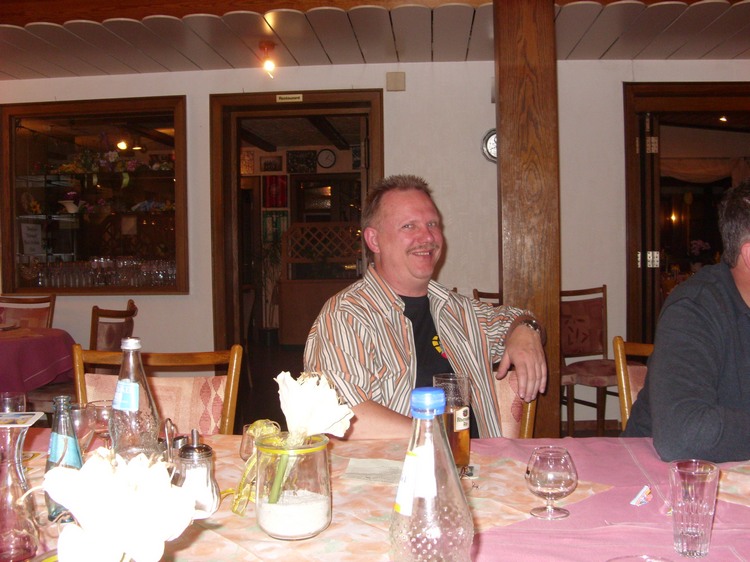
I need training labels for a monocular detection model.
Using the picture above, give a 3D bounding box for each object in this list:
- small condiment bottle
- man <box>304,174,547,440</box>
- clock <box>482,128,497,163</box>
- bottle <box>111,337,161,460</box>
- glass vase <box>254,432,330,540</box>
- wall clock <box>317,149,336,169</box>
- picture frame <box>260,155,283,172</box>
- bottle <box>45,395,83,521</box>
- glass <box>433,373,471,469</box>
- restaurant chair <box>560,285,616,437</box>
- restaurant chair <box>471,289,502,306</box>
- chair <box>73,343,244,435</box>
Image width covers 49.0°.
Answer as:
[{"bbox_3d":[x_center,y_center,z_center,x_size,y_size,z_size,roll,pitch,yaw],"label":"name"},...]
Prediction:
[{"bbox_3d":[-0.285,0.306,1.320,0.074,0.133,0.074,-1,1,3],"label":"small condiment bottle"},{"bbox_3d":[0.146,0.412,1.940,0.640,1.330,0.820,-1,2,-22],"label":"man"},{"bbox_3d":[0.780,-0.850,5.200,0.222,0.222,0.045,-1,1,3],"label":"clock"},{"bbox_3d":[-0.381,0.221,1.313,0.083,0.260,0.083,-1,2,0],"label":"bottle"},{"bbox_3d":[-0.120,0.304,1.215,0.111,0.138,0.111,-1,1,3],"label":"glass vase"},{"bbox_3d":[-0.630,-1.593,10.700,0.255,0.255,0.045,-1,2,4],"label":"wall clock"},{"bbox_3d":[-1.345,-1.528,10.700,0.285,0.210,0.030,-1,2,4],"label":"picture frame"},{"bbox_3d":[-0.479,0.273,1.265,0.060,0.192,0.060,-1,1,3],"label":"bottle"},{"bbox_3d":[0.150,0.273,1.605,0.072,0.175,0.072,-1,1,3],"label":"glass"},{"bbox_3d":[1.325,0.522,4.705,0.450,0.930,0.540,-2,2,-29],"label":"restaurant chair"},{"bbox_3d":[0.850,0.526,4.845,0.450,0.930,0.540,-1,2,-3],"label":"restaurant chair"},{"bbox_3d":[-0.572,0.630,1.873,0.450,0.920,0.540,-1,2,6],"label":"chair"}]

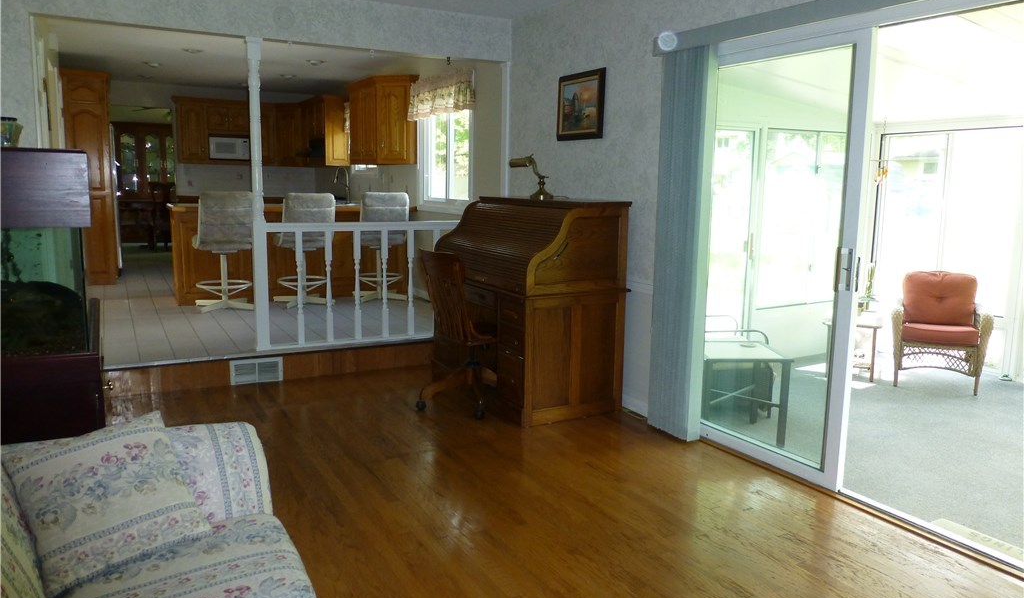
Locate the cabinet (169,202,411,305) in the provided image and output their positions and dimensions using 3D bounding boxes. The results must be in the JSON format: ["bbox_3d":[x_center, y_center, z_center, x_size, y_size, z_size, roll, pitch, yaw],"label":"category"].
[{"bbox_3d":[-2.173,-0.479,7.077,2.196,0.915,0.680,-4,10,-26],"label":"cabinet"}]

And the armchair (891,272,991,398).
[{"bbox_3d":[3.297,0.219,5.508,0.650,0.850,0.670,5,10,26],"label":"armchair"}]

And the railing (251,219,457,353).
[{"bbox_3d":[-0.935,-0.127,5.194,1.800,0.870,0.090,-4,10,-26],"label":"railing"}]

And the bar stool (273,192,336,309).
[{"bbox_3d":[-2.013,-0.491,6.880,0.500,1.060,0.500,-4,10,-26],"label":"bar stool"}]

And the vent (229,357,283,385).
[{"bbox_3d":[-1.744,0.493,4.865,0.334,0.167,0.025,-4,10,-26],"label":"vent"}]

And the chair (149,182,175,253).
[{"bbox_3d":[-5.757,-1.354,11.713,0.460,1.090,0.500,-4,10,-26],"label":"chair"}]

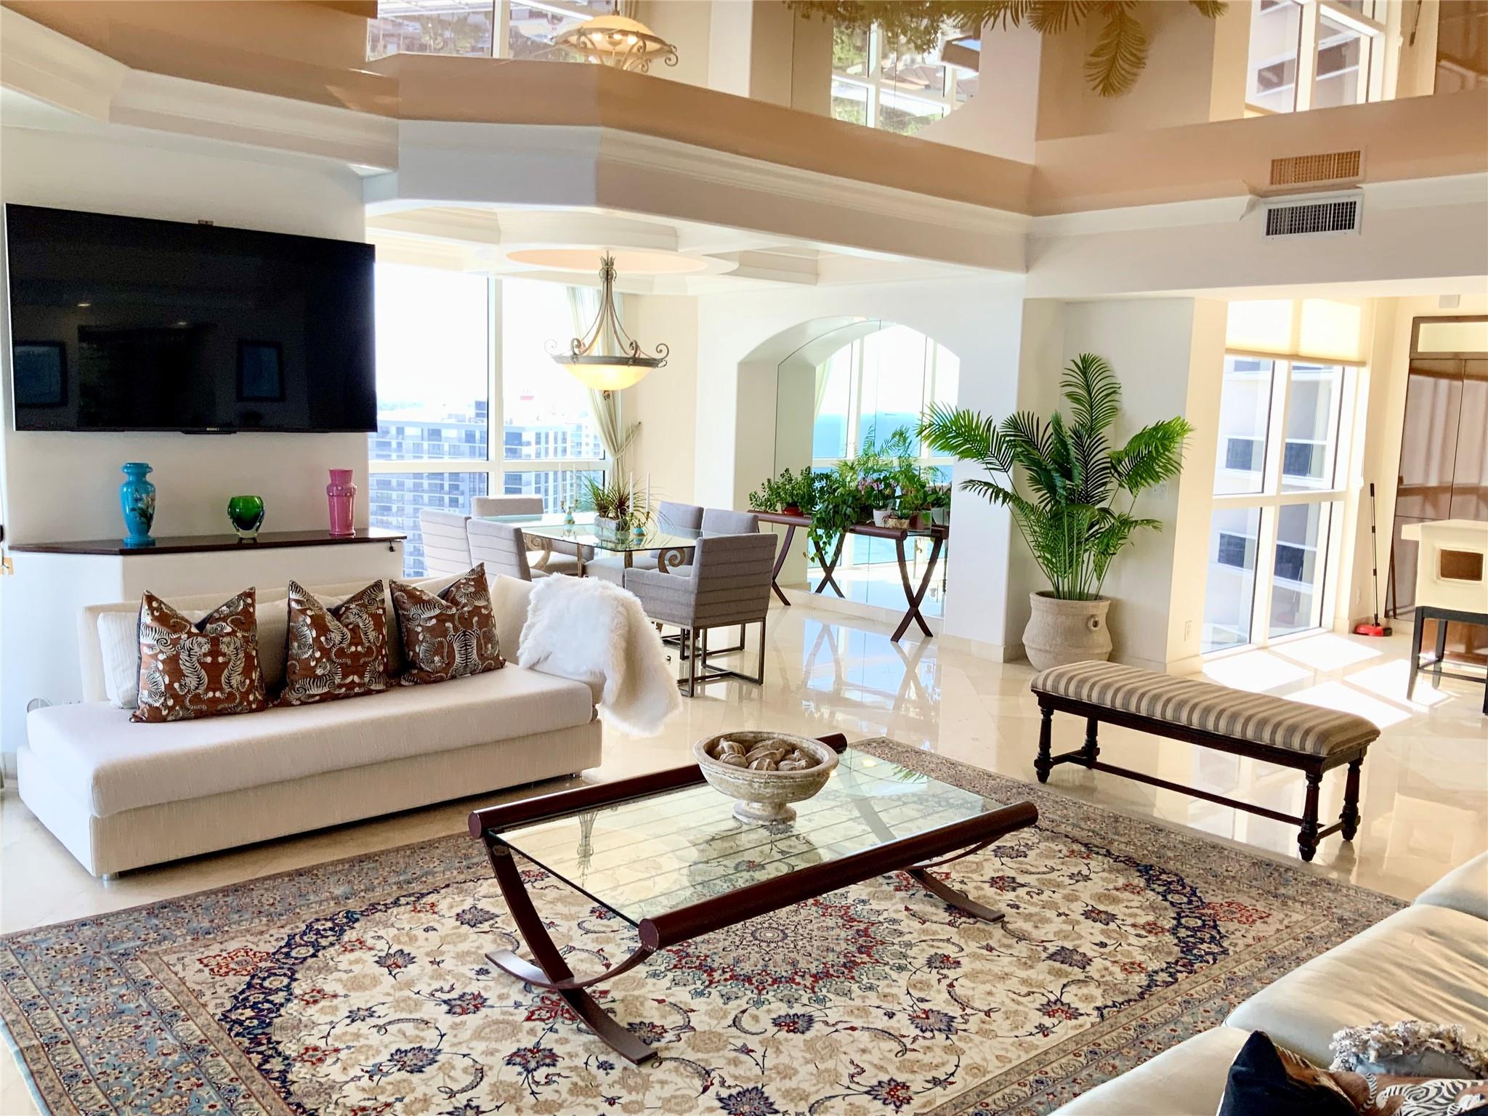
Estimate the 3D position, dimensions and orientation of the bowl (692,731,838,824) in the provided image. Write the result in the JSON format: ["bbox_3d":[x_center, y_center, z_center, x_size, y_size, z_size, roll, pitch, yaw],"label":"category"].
[{"bbox_3d":[0.067,0.669,3.721,0.432,0.196,0.432,2,7,0],"label":"bowl"}]

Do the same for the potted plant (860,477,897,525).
[{"bbox_3d":[0.945,-0.380,8.696,0.228,0.320,0.251,-4,9,-40],"label":"potted plant"}]

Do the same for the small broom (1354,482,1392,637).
[{"bbox_3d":[4.695,0.015,9.324,0.298,1.130,0.267,5,8,27],"label":"small broom"}]

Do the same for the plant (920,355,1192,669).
[{"bbox_3d":[1.878,-0.262,7.515,1.539,1.939,1.193,4,7,14],"label":"plant"}]

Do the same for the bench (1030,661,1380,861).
[{"bbox_3d":[1.759,0.745,4.902,0.449,0.500,1.193,-5,10,-43],"label":"bench"}]

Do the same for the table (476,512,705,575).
[{"bbox_3d":[-0.902,0.194,7.929,0.989,0.750,1.962,-4,9,-40],"label":"table"}]

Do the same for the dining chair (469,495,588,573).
[{"bbox_3d":[-1.405,0.067,8.176,0.530,0.841,0.663,-5,10,-43],"label":"dining chair"}]

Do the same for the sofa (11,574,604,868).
[{"bbox_3d":[-1.550,0.529,4.821,2.060,0.734,0.928,-5,10,-43],"label":"sofa"}]

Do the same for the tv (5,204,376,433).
[{"bbox_3d":[-2.172,-0.926,5.061,1.438,0.823,0.061,-5,10,-43],"label":"tv"}]

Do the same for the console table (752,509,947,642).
[{"bbox_3d":[0.689,0.089,9.089,0.416,0.777,1.649,-4,9,-40],"label":"console table"}]

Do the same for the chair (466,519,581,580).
[{"bbox_3d":[-1.162,0.215,7.052,0.663,0.836,0.530,-5,10,-43],"label":"chair"}]

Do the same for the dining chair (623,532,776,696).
[{"bbox_3d":[-0.255,0.263,6.885,0.551,0.841,0.653,-5,10,-43],"label":"dining chair"}]

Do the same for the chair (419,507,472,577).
[{"bbox_3d":[-1.568,0.144,7.526,0.663,0.836,0.520,-5,10,-43],"label":"chair"}]

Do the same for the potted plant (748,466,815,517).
[{"bbox_3d":[0.317,-0.489,9.203,0.367,0.357,0.408,-5,10,-43],"label":"potted plant"}]

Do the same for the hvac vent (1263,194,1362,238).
[{"bbox_3d":[2.879,-1.740,6.338,0.031,0.207,0.510,-4,9,-40],"label":"hvac vent"}]

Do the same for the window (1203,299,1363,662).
[{"bbox_3d":[3.835,-0.603,8.778,2.025,2.433,0.110,-4,9,-40],"label":"window"}]

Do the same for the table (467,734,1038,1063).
[{"bbox_3d":[0.050,0.923,3.661,1.468,0.394,0.942,-4,9,-40],"label":"table"}]

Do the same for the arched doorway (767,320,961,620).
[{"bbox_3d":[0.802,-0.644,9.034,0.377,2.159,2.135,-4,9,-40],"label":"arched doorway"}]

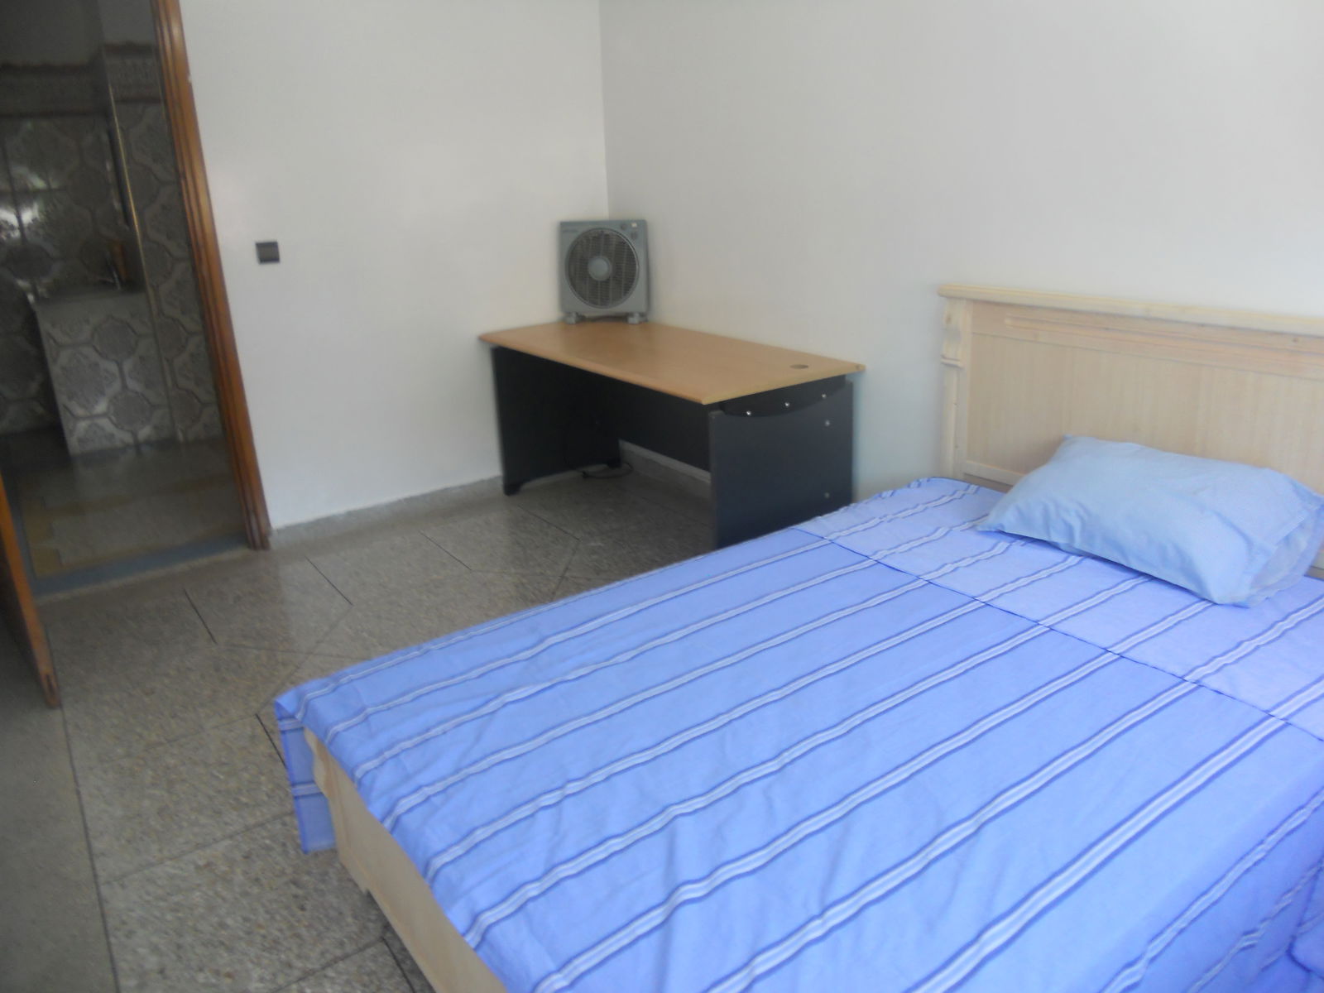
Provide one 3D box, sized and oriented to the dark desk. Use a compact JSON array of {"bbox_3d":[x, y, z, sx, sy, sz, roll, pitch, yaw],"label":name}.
[{"bbox_3d":[-0.035,-0.229,4.135,0.699,0.747,1.626,-15,22,-32],"label":"dark desk"}]

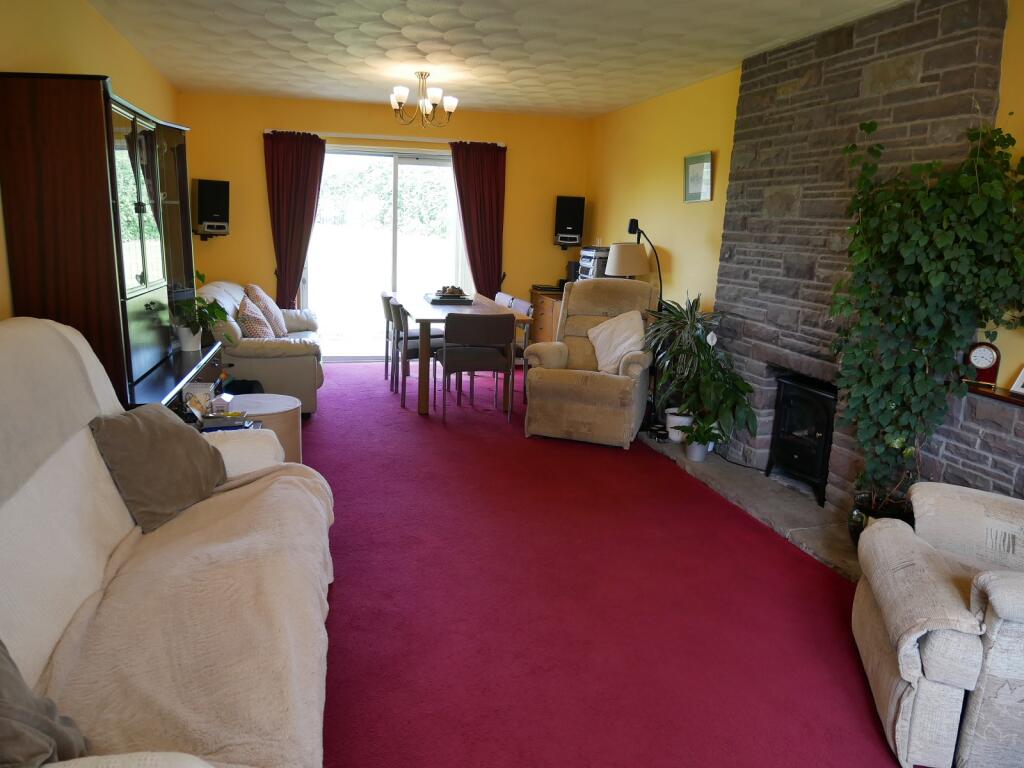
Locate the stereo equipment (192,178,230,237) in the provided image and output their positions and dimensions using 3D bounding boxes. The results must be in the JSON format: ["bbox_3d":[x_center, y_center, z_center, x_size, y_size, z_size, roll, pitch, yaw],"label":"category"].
[{"bbox_3d":[-2.750,-1.613,6.482,0.270,0.480,0.240,-7,15,-36],"label":"stereo equipment"}]

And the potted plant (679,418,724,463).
[{"bbox_3d":[1.126,0.330,4.266,0.240,0.260,0.240,-2,12,-14],"label":"potted plant"}]

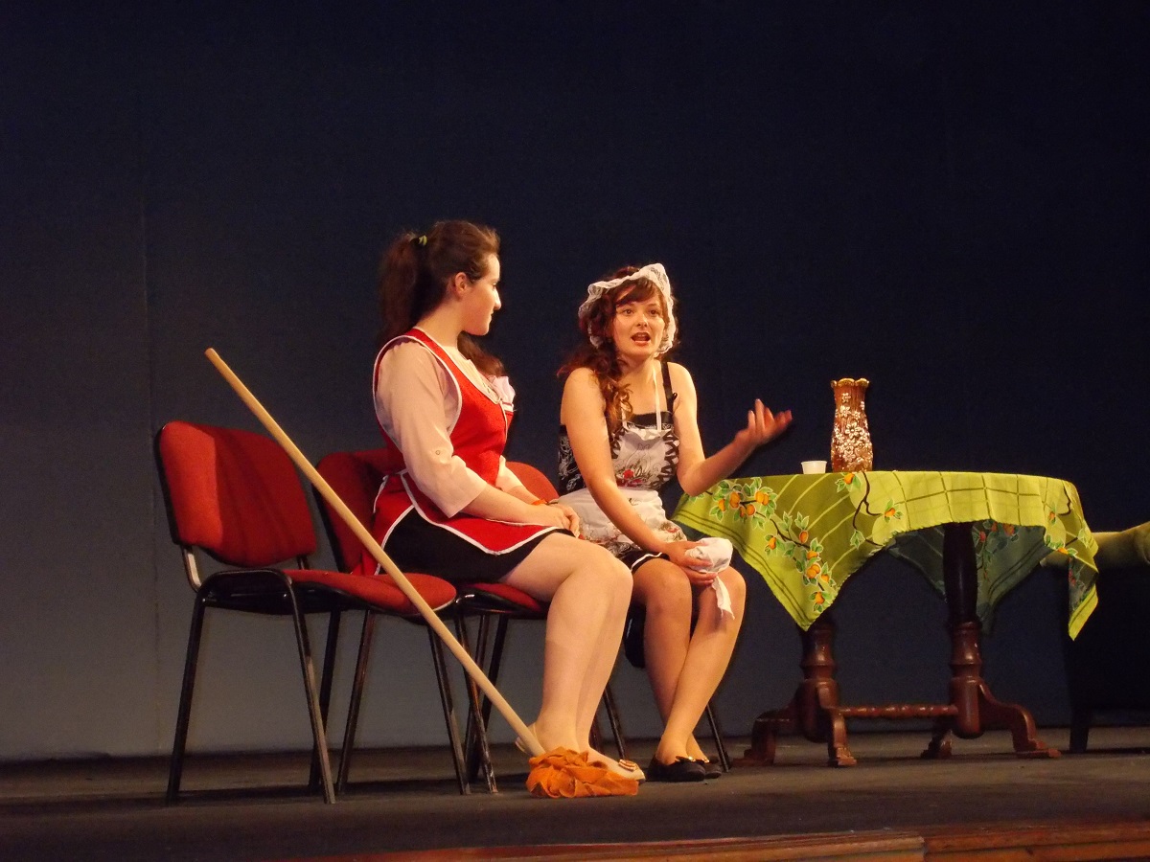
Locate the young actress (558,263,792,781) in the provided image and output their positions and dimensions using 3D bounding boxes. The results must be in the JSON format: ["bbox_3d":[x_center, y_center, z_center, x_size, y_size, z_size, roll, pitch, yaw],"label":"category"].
[{"bbox_3d":[0.222,0.208,6.928,0.490,1.250,0.700,3,-7,-41],"label":"young actress"}]

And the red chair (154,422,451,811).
[{"bbox_3d":[-0.574,0.385,6.194,0.540,0.820,0.525,-5,-6,32],"label":"red chair"}]

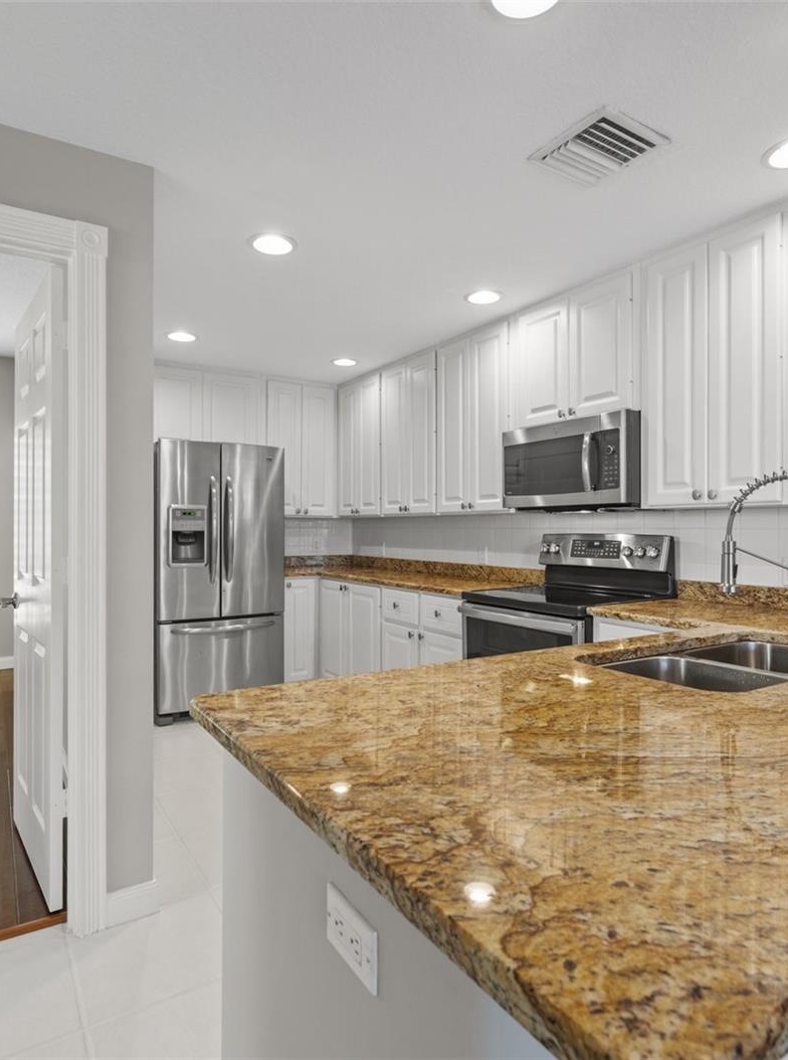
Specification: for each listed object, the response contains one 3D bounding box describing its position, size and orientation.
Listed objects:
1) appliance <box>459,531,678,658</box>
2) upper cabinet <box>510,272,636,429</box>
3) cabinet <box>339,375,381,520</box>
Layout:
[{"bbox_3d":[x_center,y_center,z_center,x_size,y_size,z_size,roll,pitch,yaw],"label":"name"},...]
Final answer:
[{"bbox_3d":[0.809,0.632,2.937,0.730,1.205,0.757,0,0,-33],"label":"appliance"},{"bbox_3d":[1.002,-0.856,3.219,0.318,0.622,0.817,0,0,-33],"label":"upper cabinet"},{"bbox_3d":[-0.129,-0.615,4.744,0.330,1.050,0.620,0,0,-33],"label":"cabinet"}]

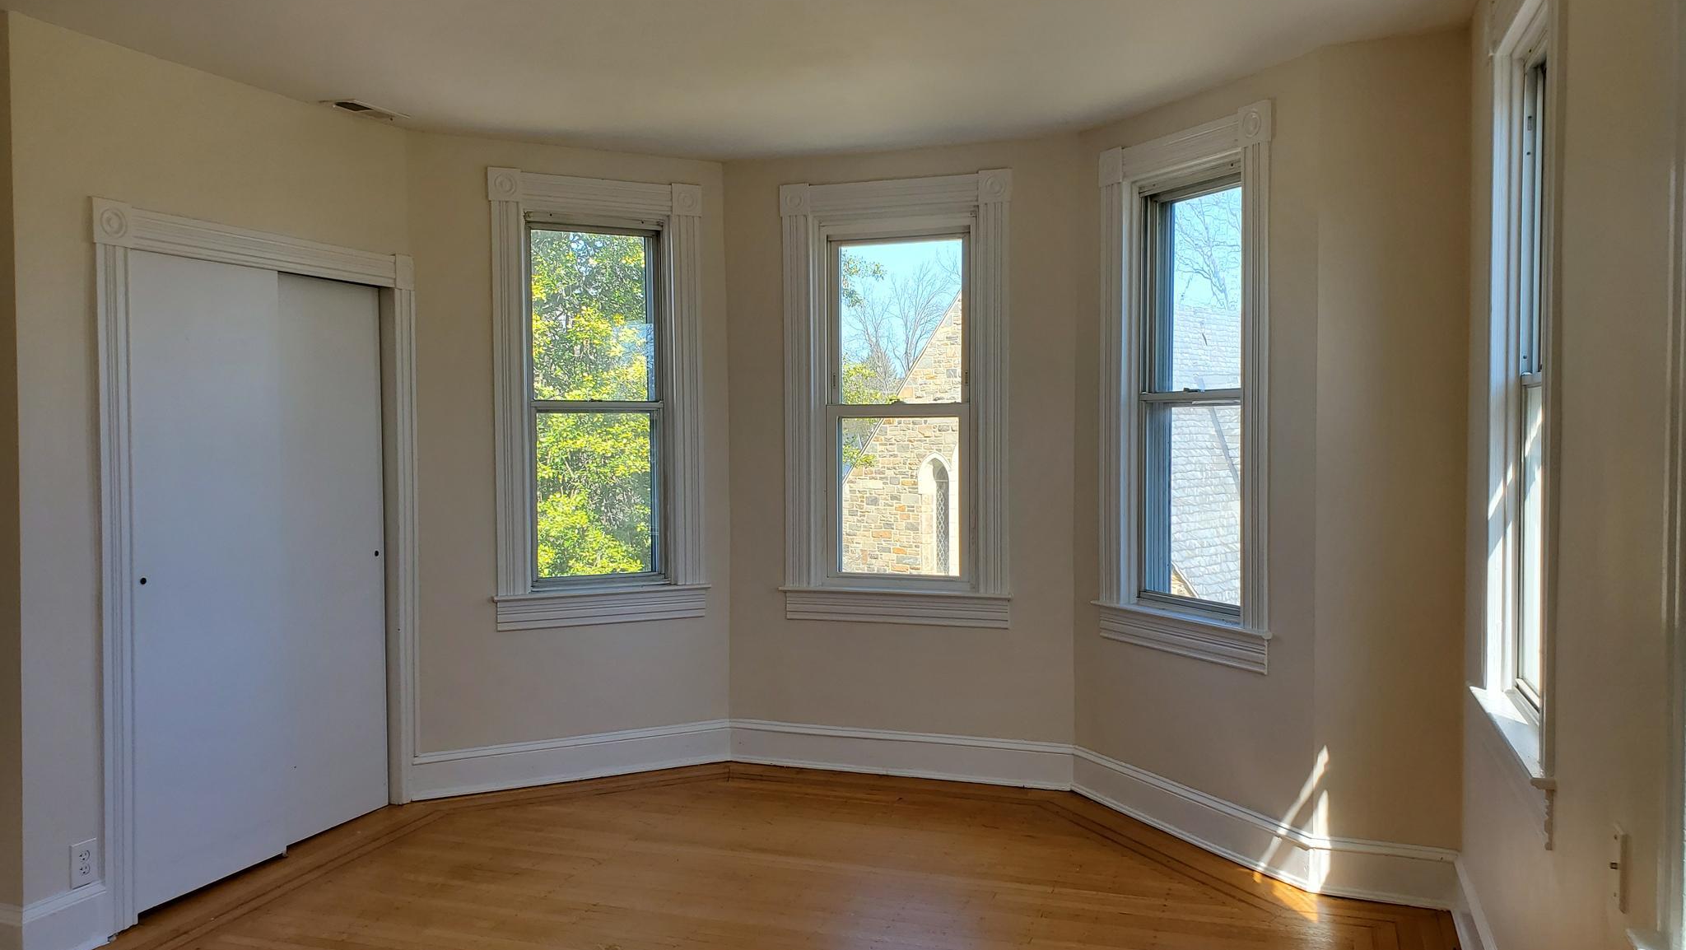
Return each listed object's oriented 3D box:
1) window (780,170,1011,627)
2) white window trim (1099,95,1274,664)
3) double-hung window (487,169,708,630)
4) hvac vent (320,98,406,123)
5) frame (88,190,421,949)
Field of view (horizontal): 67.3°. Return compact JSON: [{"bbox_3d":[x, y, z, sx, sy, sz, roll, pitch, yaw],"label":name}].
[{"bbox_3d":[0.217,-0.303,5.203,0.978,1.817,0.120,0,2,20],"label":"window"},{"bbox_3d":[1.181,-0.282,4.389,0.130,1.817,0.910,-1,2,-25],"label":"white window trim"},{"bbox_3d":[-0.997,-0.294,5.234,0.900,1.817,0.130,-2,2,-25],"label":"double-hung window"},{"bbox_3d":[-1.699,-1.289,4.516,0.148,0.020,0.295,0,2,20],"label":"hvac vent"},{"bbox_3d":[-1.932,0.242,4.280,0.110,2.116,1.354,0,2,21],"label":"frame"}]

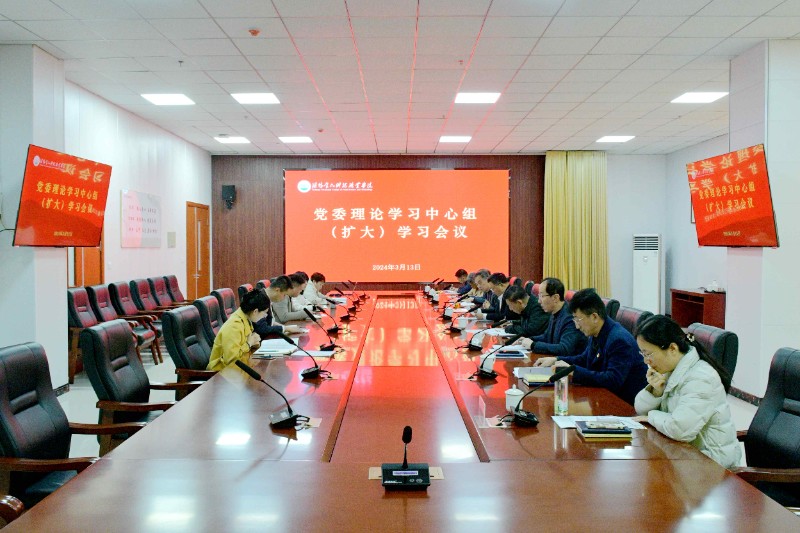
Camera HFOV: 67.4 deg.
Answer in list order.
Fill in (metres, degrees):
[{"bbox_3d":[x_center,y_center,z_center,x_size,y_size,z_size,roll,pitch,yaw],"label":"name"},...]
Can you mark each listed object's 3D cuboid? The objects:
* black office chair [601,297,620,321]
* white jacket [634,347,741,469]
[{"bbox_3d":[1.604,0.814,5.440,0.700,1.020,0.630,0,2,0],"label":"black office chair"},{"bbox_3d":[1.352,0.679,2.816,0.460,0.640,0.530,0,2,0],"label":"white jacket"}]

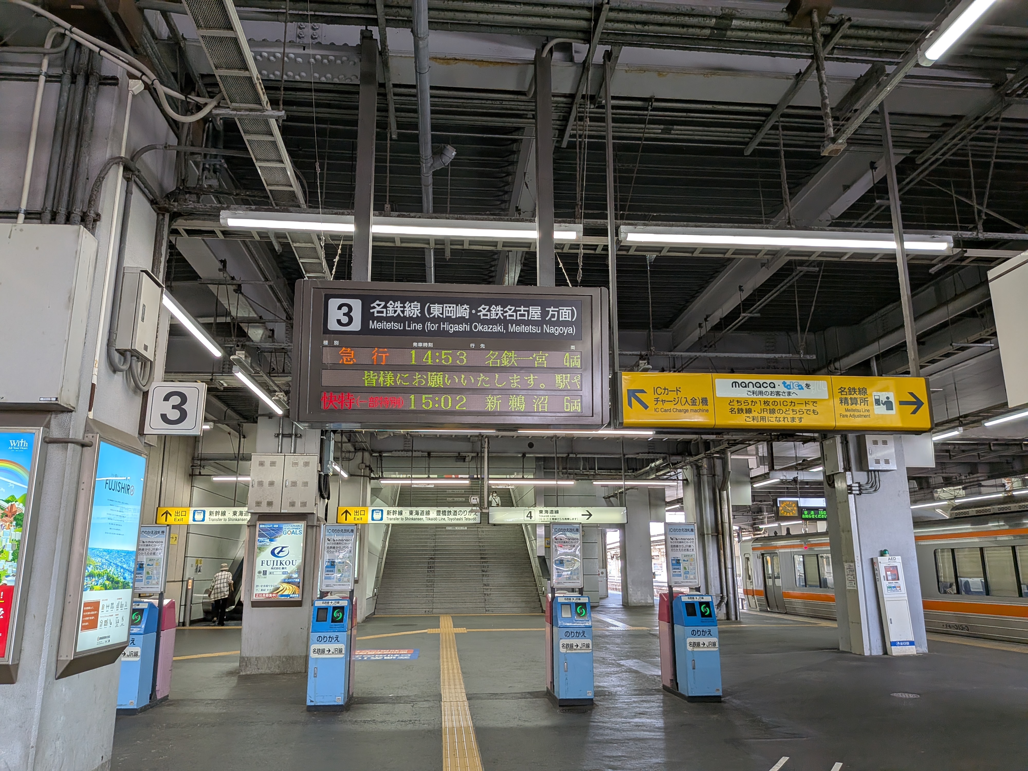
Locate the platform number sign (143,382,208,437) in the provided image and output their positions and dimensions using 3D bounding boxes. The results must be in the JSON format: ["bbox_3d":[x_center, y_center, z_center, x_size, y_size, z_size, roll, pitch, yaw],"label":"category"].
[{"bbox_3d":[-2.561,0.186,5.425,0.405,0.405,0.070,1,-14,-6],"label":"platform number sign"}]

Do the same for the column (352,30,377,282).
[{"bbox_3d":[-0.978,-1.516,4.705,0.100,1.880,0.100,1,-13,-6],"label":"column"}]

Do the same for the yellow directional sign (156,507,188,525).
[{"bbox_3d":[-7.260,2.795,15.203,0.708,0.363,0.170,1,-14,-6],"label":"yellow directional sign"}]

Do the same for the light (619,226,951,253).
[{"bbox_3d":[1.953,-1.033,5.036,2.420,0.075,0.080,1,-14,-6],"label":"light"}]

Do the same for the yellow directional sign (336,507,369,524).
[{"bbox_3d":[-3.517,2.844,15.586,0.703,0.360,0.170,1,-14,-6],"label":"yellow directional sign"}]

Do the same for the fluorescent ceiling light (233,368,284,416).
[{"bbox_3d":[-3.342,0.123,9.438,0.080,0.080,2.420,1,-14,-6],"label":"fluorescent ceiling light"}]

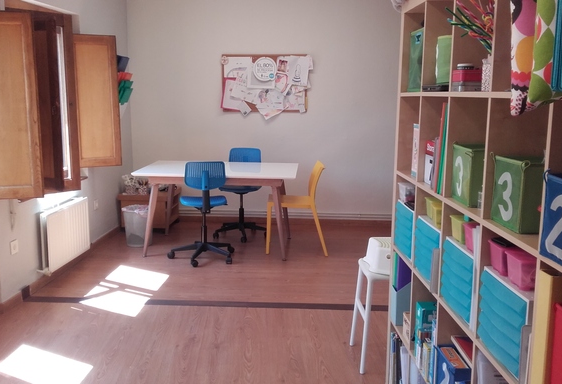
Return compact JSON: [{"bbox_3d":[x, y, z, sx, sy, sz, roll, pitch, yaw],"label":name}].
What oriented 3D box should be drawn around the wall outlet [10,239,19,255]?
[{"bbox_3d":[-1.789,0.376,3.607,0.012,0.090,0.083,1,10,3],"label":"wall outlet"}]

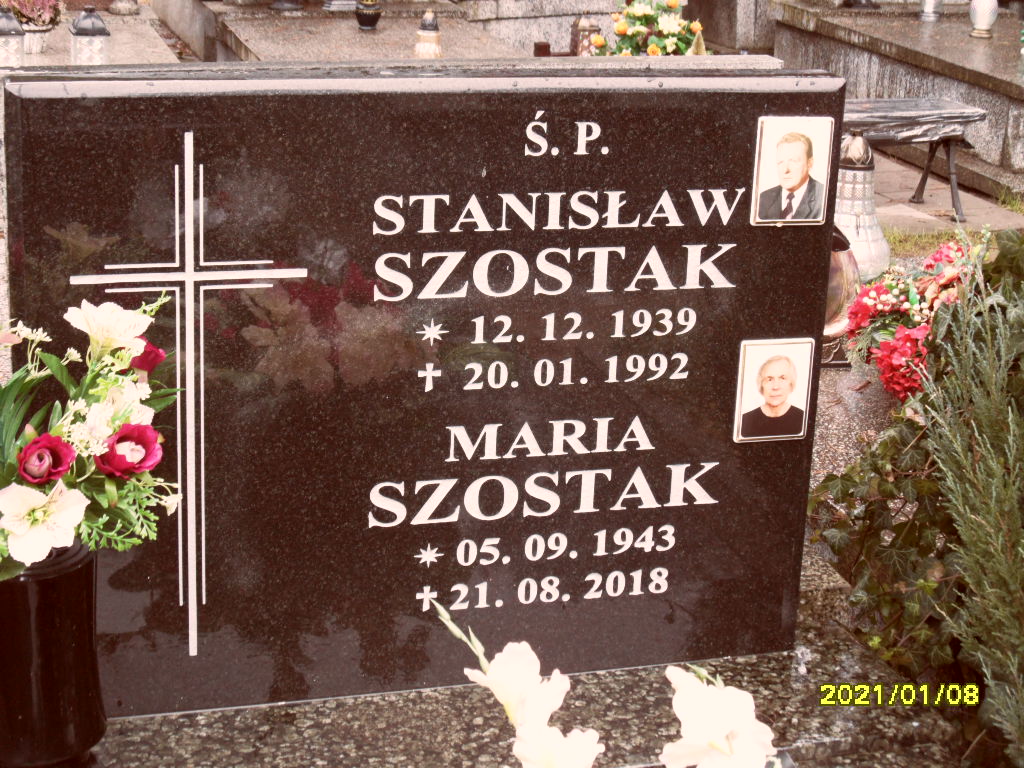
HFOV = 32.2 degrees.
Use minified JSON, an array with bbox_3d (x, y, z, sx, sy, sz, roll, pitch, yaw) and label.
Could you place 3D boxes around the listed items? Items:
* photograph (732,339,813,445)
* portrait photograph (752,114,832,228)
[{"bbox_3d":[0.295,0.009,1.987,0.090,0.119,0.011,-3,17,-17],"label":"photograph"},{"bbox_3d":[0.305,-0.229,1.918,0.090,0.119,0.011,-3,17,-17],"label":"portrait photograph"}]

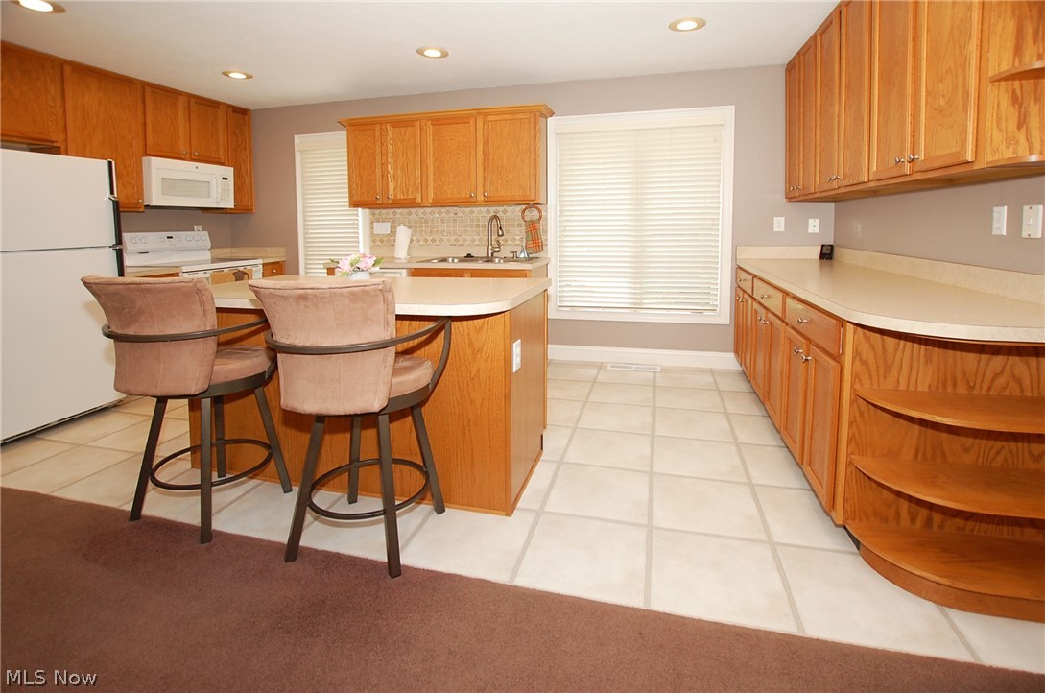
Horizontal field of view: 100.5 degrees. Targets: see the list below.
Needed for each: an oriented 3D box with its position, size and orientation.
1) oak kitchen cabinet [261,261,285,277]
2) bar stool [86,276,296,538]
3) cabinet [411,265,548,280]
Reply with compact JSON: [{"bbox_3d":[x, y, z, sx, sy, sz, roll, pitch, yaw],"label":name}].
[{"bbox_3d":[-3.204,-0.505,5.040,0.634,0.926,0.333,3,10,15],"label":"oak kitchen cabinet"},{"bbox_3d":[-1.418,0.207,1.893,0.565,1.070,0.580,1,10,7],"label":"bar stool"},{"bbox_3d":[-0.407,-0.310,4.294,1.118,0.926,0.639,3,10,15],"label":"cabinet"}]

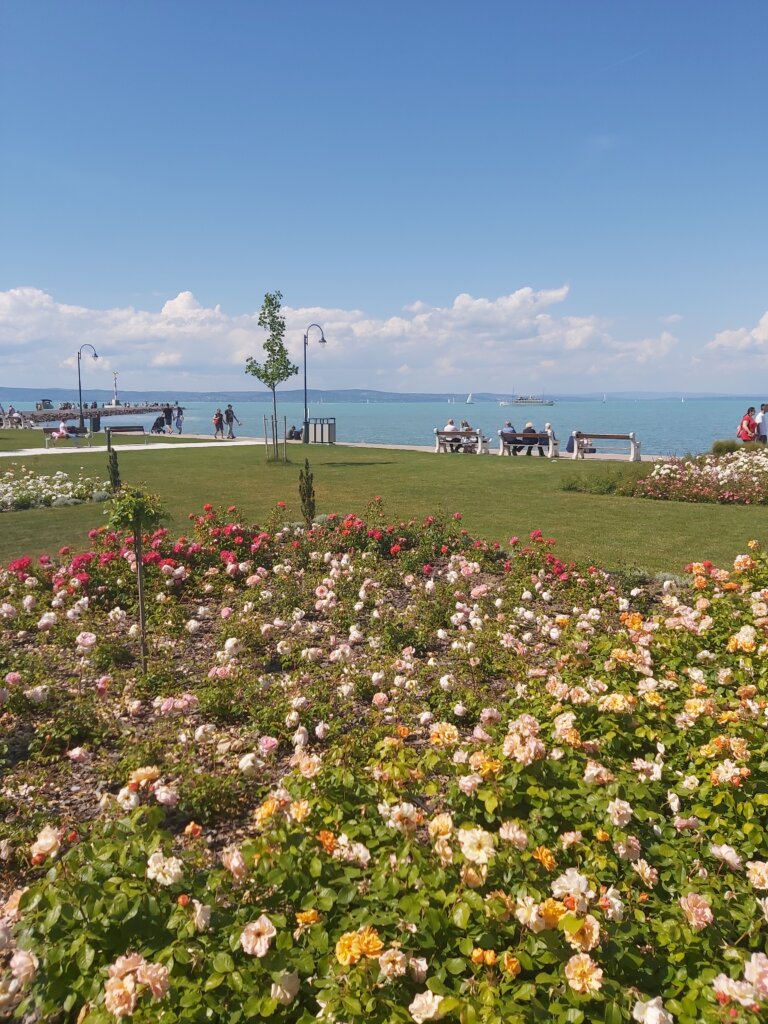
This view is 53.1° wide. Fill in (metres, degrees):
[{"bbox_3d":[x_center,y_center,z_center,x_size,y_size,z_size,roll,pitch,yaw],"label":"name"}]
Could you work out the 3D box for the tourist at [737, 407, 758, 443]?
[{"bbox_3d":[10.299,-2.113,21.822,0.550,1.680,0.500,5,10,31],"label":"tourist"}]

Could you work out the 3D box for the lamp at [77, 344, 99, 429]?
[{"bbox_3d":[-18.573,-7.772,48.488,0.340,5.370,1.510,6,10,35],"label":"lamp"}]

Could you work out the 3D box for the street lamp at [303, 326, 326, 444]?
[{"bbox_3d":[-3.168,-5.835,35.099,0.340,5.350,1.510,6,10,35],"label":"street lamp"}]

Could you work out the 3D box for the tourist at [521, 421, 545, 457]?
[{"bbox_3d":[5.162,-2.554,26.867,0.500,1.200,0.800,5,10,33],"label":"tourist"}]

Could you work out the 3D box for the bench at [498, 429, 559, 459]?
[{"bbox_3d":[5.028,-2.378,26.663,2.030,0.910,0.630,5,10,33],"label":"bench"}]

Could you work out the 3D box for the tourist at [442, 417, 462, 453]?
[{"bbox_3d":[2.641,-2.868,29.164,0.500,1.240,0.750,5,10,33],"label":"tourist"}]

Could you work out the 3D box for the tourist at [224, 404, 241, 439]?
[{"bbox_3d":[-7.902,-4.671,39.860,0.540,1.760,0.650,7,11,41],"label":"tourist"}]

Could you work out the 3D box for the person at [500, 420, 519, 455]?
[{"bbox_3d":[4.562,-2.663,27.814,0.520,1.220,0.800,5,10,33],"label":"person"}]

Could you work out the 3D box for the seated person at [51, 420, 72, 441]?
[{"bbox_3d":[-13.691,-3.534,32.528,0.750,0.840,0.600,-5,10,-33],"label":"seated person"}]

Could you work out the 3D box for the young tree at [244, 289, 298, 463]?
[{"bbox_3d":[-3.570,-4.263,24.352,1.700,5.300,1.650,0,8,0],"label":"young tree"}]

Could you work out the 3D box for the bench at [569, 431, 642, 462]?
[{"bbox_3d":[7.396,-2.203,25.639,2.050,0.930,0.680,5,10,33],"label":"bench"}]

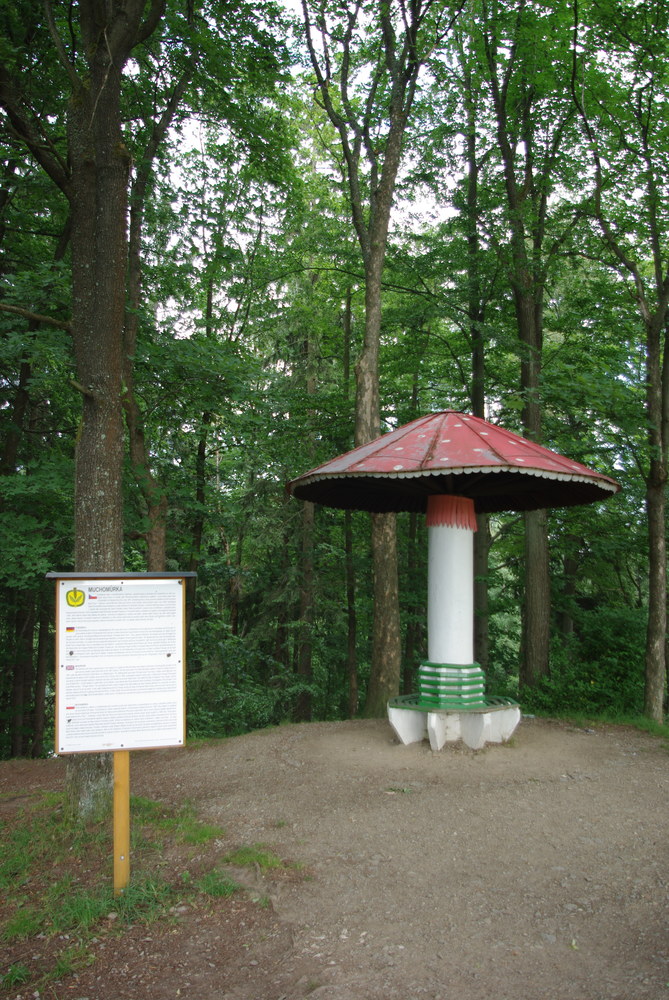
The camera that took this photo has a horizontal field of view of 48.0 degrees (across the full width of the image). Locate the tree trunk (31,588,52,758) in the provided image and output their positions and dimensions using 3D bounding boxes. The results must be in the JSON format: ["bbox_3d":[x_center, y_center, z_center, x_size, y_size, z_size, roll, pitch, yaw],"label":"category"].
[{"bbox_3d":[-5.174,3.035,13.247,0.190,2.926,0.190,0,-6,0],"label":"tree trunk"}]

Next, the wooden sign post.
[{"bbox_3d":[-1.096,1.213,3.980,0.770,1.649,0.220,1,-6,-12],"label":"wooden sign post"}]

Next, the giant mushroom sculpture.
[{"bbox_3d":[1.343,0.820,8.562,3.811,3.729,3.811,0,-6,0],"label":"giant mushroom sculpture"}]

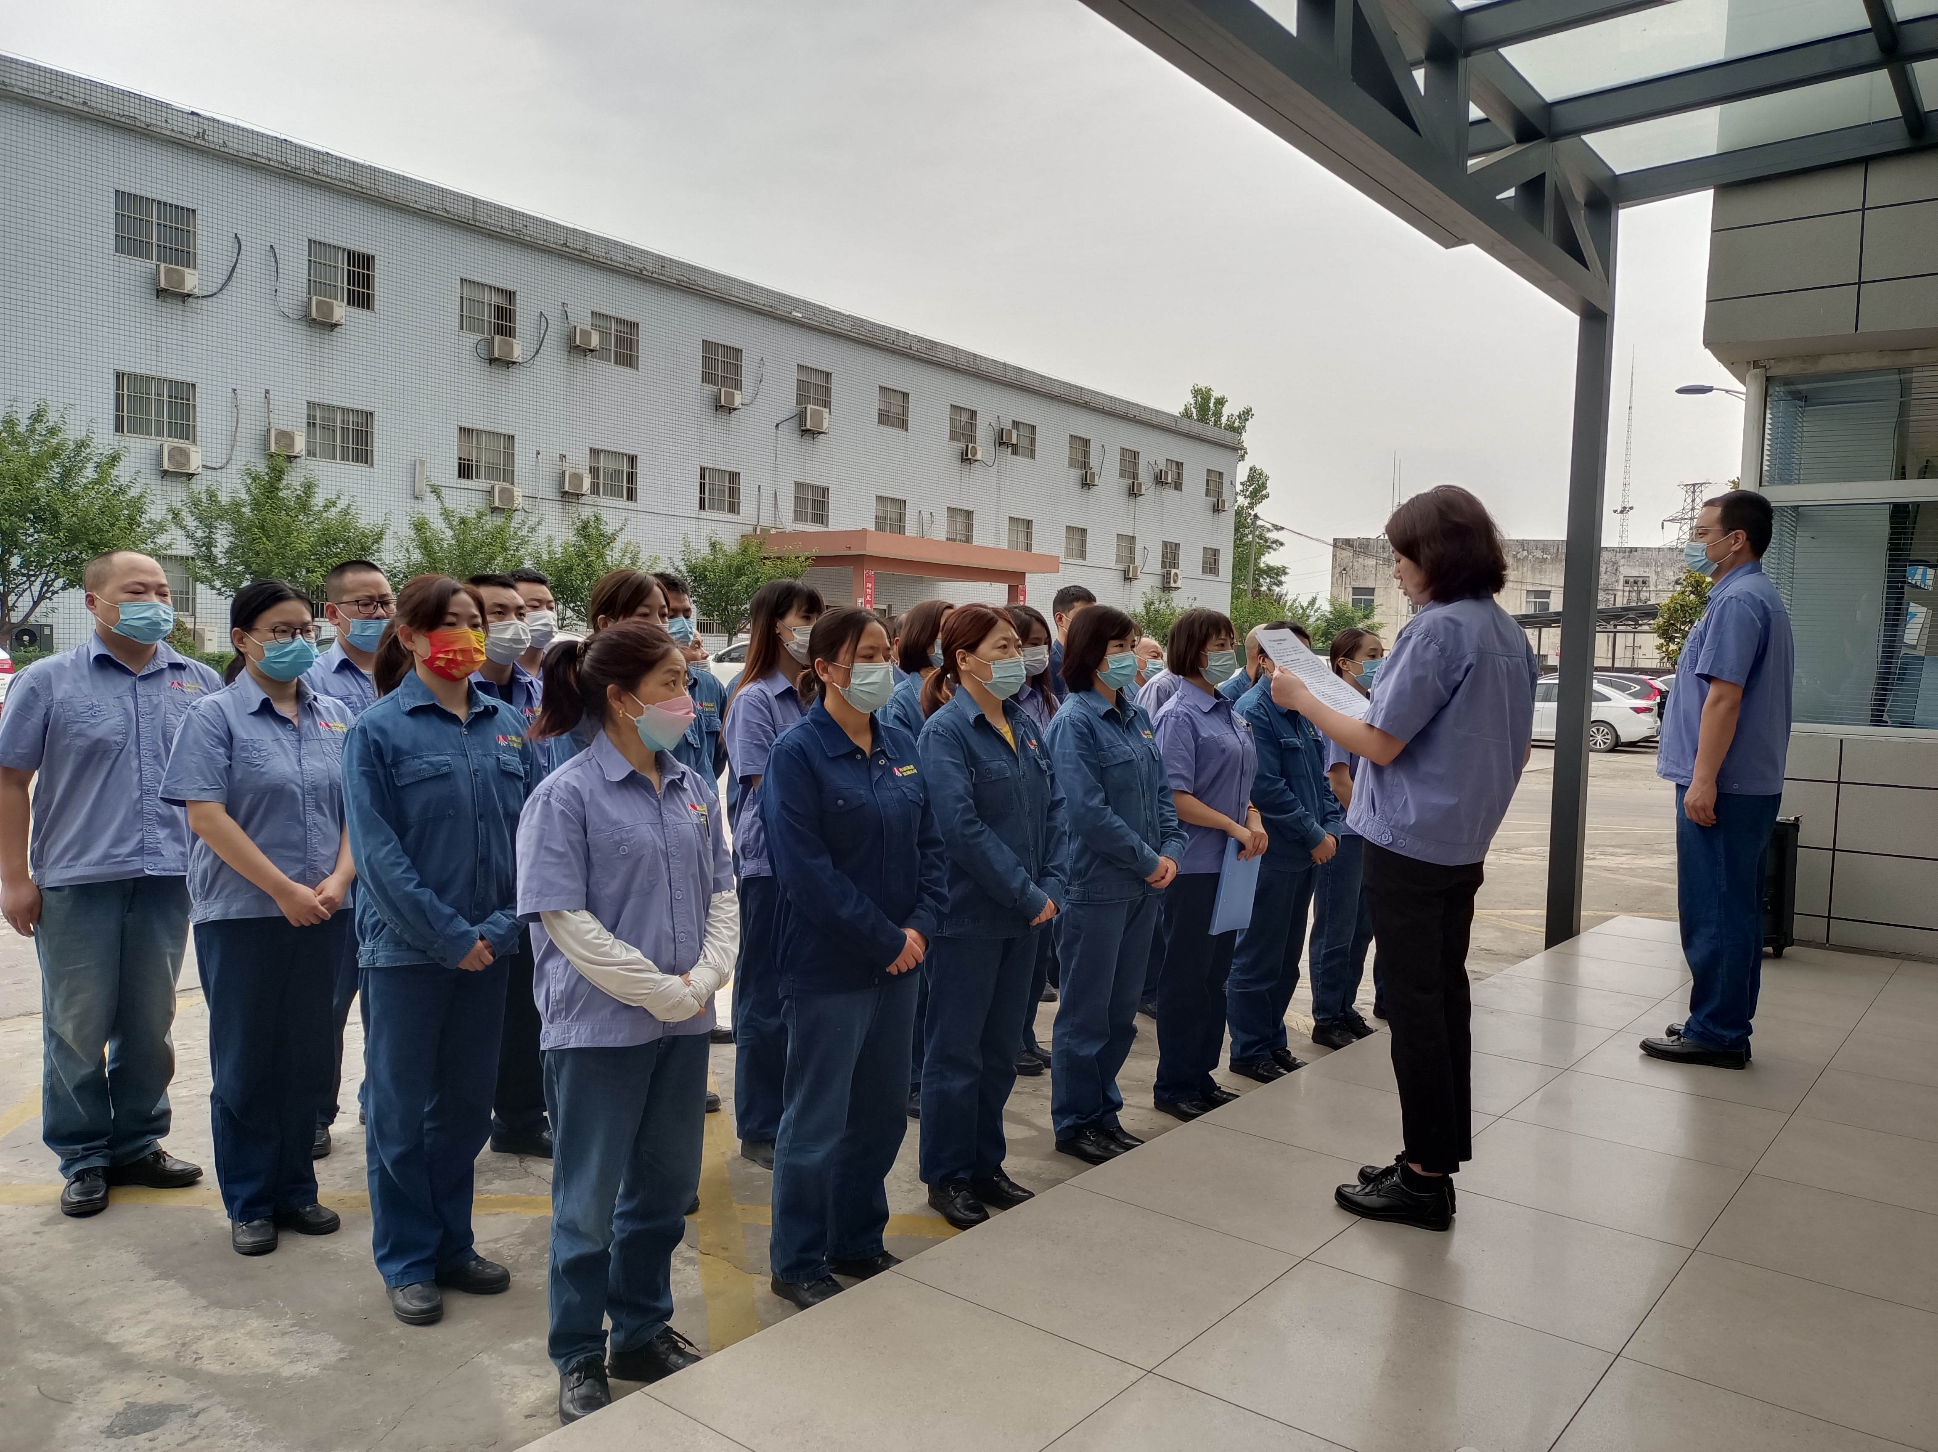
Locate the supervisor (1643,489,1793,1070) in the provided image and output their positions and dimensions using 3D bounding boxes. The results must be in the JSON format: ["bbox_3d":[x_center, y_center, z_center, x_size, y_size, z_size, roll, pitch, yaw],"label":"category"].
[{"bbox_3d":[2.420,0.156,4.437,0.380,1.790,0.500,4,4,39],"label":"supervisor"}]

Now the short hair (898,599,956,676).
[{"bbox_3d":[-0.130,-0.288,4.550,0.225,0.250,0.190,4,4,36],"label":"short hair"}]

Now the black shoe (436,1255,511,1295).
[{"bbox_3d":[-1.176,1.230,3.228,0.260,0.100,0.100,2,3,17],"label":"black shoe"}]

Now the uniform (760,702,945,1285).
[{"bbox_3d":[-0.275,0.605,3.250,0.350,1.330,0.480,4,4,40],"label":"uniform"}]

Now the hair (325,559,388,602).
[{"bbox_3d":[-1.759,-0.415,4.020,0.180,0.130,0.158,4,4,39],"label":"hair"}]

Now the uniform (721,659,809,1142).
[{"bbox_3d":[-0.529,0.526,4.053,0.300,1.360,0.460,4,4,41],"label":"uniform"}]

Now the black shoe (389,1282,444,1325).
[{"bbox_3d":[-1.250,1.232,3.125,0.100,0.100,0.255,0,3,-32],"label":"black shoe"}]

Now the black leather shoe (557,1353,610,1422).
[{"bbox_3d":[-0.766,1.263,2.746,0.098,0.100,0.250,0,3,-23],"label":"black leather shoe"}]

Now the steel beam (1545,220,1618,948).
[{"bbox_3d":[2.819,-0.548,6.435,0.125,3.560,0.125,4,3,39],"label":"steel beam"}]

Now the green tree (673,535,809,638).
[{"bbox_3d":[-5.604,-2.619,34.889,3.400,4.363,3.500,4,4,39],"label":"green tree"}]

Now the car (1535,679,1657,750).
[{"bbox_3d":[12.380,-0.285,30.666,4.650,1.470,1.800,4,3,39],"label":"car"}]

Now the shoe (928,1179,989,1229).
[{"bbox_3d":[-0.017,1.239,3.681,0.098,0.100,0.245,0,3,-36],"label":"shoe"}]

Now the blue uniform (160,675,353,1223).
[{"bbox_3d":[-1.750,0.553,3.490,0.330,1.355,0.490,4,4,39],"label":"blue uniform"}]

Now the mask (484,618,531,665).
[{"bbox_3d":[-1.286,-0.235,3.880,0.083,0.120,0.138,4,4,44],"label":"mask"}]

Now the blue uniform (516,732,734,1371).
[{"bbox_3d":[-0.673,0.635,2.779,0.280,1.255,0.450,4,4,42],"label":"blue uniform"}]

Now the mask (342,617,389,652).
[{"bbox_3d":[-1.765,-0.267,4.110,0.085,0.105,0.150,4,4,41],"label":"mask"}]

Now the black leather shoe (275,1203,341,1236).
[{"bbox_3d":[-1.695,1.202,3.521,0.260,0.100,0.100,2,3,19],"label":"black leather shoe"}]

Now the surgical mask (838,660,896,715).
[{"bbox_3d":[-0.226,-0.087,3.090,0.080,0.115,0.135,4,4,40],"label":"surgical mask"}]

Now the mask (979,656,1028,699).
[{"bbox_3d":[0.087,-0.128,3.745,0.090,0.120,0.150,4,4,40],"label":"mask"}]

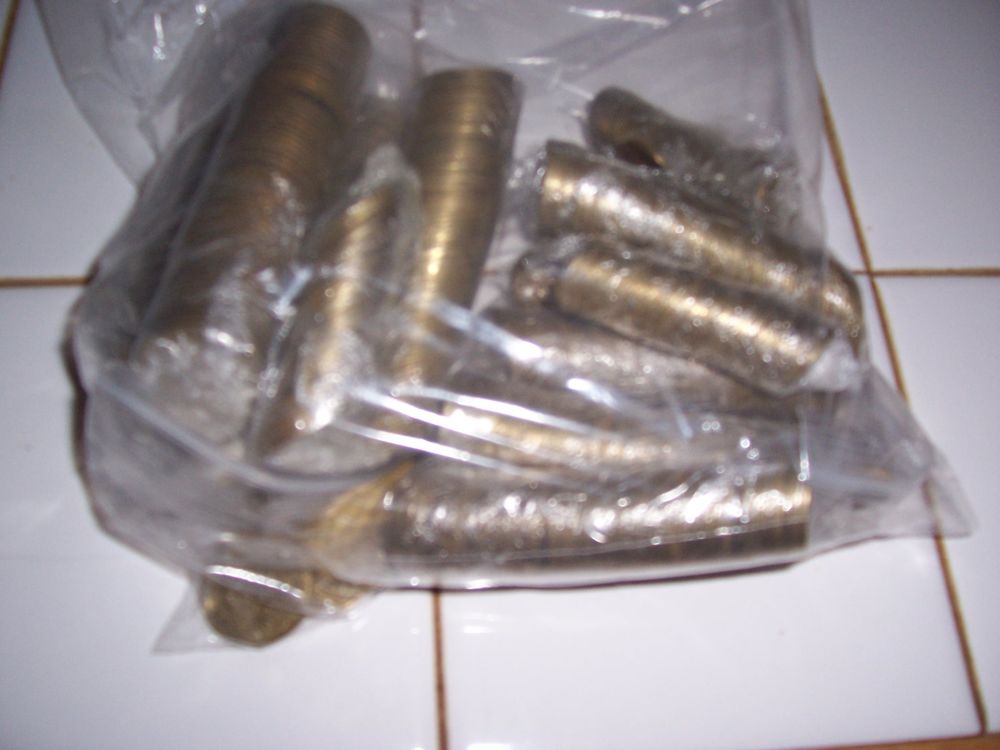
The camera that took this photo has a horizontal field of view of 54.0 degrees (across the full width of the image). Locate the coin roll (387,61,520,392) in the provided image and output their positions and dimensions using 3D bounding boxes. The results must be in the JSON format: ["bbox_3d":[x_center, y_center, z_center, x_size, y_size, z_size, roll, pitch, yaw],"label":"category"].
[{"bbox_3d":[-0.011,-0.033,0.216,0.021,0.021,0.069,8,70,0],"label":"coin roll"}]

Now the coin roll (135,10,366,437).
[{"bbox_3d":[-0.050,-0.036,0.211,0.023,0.023,0.101,10,62,1],"label":"coin roll"}]

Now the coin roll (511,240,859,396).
[{"bbox_3d":[0.037,-0.012,0.204,0.066,0.018,0.018,15,64,1],"label":"coin roll"}]

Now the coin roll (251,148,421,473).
[{"bbox_3d":[-0.033,-0.015,0.206,0.020,0.020,0.067,9,62,0],"label":"coin roll"}]

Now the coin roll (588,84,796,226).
[{"bbox_3d":[0.045,-0.053,0.237,0.044,0.018,0.018,22,64,5],"label":"coin roll"}]

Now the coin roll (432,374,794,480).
[{"bbox_3d":[0.023,0.011,0.203,0.071,0.019,0.019,6,63,-2],"label":"coin roll"}]

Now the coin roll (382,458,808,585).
[{"bbox_3d":[0.018,0.029,0.194,0.082,0.021,0.021,-1,64,-5],"label":"coin roll"}]

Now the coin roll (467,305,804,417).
[{"bbox_3d":[0.028,-0.002,0.210,0.068,0.019,0.019,9,63,0],"label":"coin roll"}]

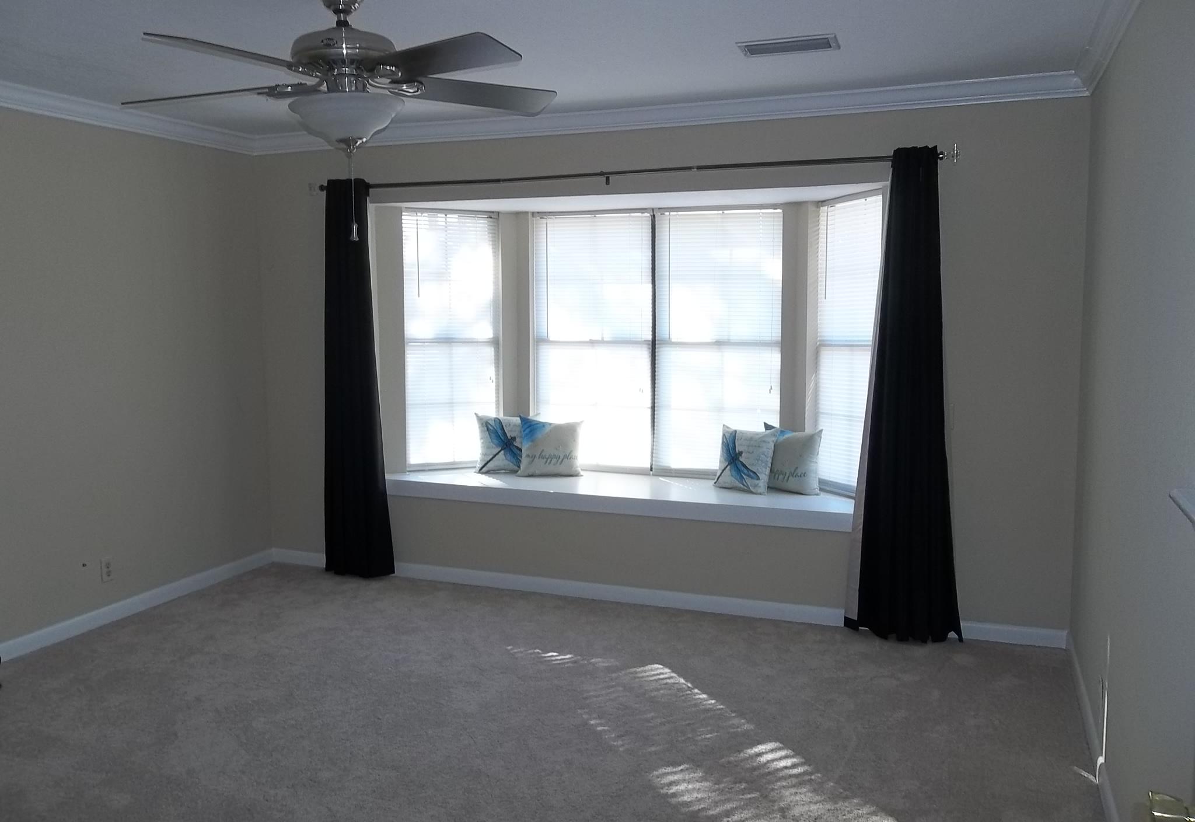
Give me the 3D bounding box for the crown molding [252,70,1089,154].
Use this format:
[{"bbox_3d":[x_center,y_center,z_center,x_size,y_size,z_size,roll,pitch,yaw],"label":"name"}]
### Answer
[{"bbox_3d":[0.005,-1.408,4.513,4.246,0.087,0.066,3,7,21],"label":"crown molding"}]

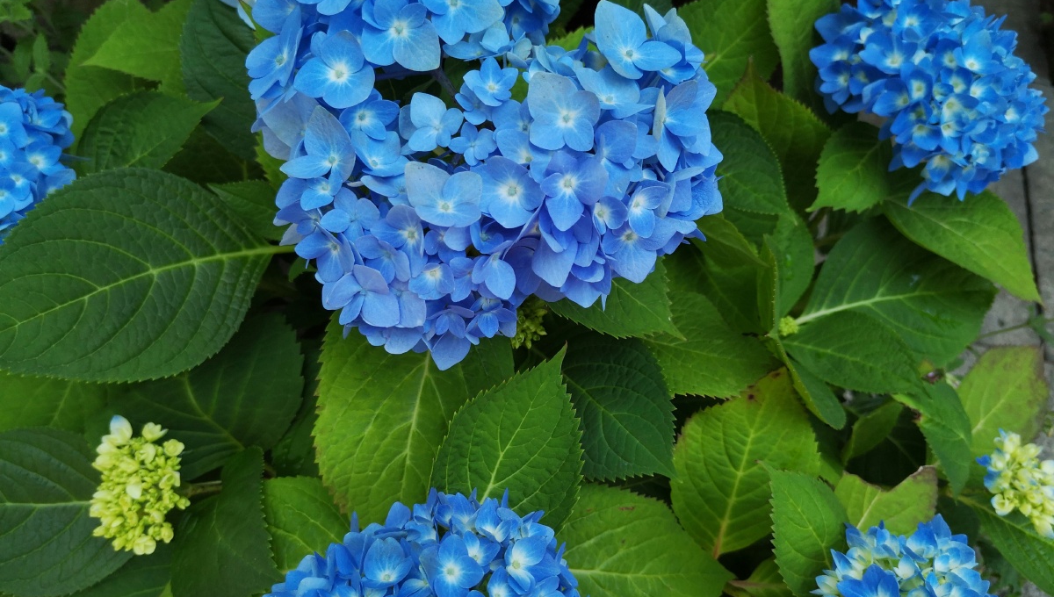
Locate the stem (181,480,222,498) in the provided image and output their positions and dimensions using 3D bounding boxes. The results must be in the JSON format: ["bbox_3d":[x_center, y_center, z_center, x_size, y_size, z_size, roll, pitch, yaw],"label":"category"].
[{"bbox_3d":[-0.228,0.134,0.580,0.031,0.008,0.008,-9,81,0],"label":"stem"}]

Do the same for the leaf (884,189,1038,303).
[{"bbox_3d":[0.328,-0.041,0.620,0.077,0.028,0.131,-33,62,-29],"label":"leaf"}]

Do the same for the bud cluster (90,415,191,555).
[{"bbox_3d":[-0.202,0.097,0.430,0.048,0.045,0.068,-5,77,17],"label":"bud cluster"}]

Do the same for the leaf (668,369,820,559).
[{"bbox_3d":[0.155,0.117,0.580,0.102,0.028,0.145,22,69,12],"label":"leaf"}]

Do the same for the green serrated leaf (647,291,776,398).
[{"bbox_3d":[0.106,0.030,0.500,0.102,0.022,0.067,12,72,1],"label":"green serrated leaf"}]

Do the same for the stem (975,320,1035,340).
[{"bbox_3d":[0.500,0.033,0.860,0.065,0.004,0.004,-16,79,0],"label":"stem"}]

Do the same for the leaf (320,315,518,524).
[{"bbox_3d":[-0.073,0.081,0.530,0.128,0.030,0.159,7,79,8],"label":"leaf"}]

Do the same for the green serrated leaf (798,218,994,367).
[{"bbox_3d":[0.239,0.002,0.530,0.140,0.030,0.096,-8,74,-8],"label":"green serrated leaf"}]

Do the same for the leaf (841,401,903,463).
[{"bbox_3d":[0.237,0.091,0.560,0.064,0.020,0.030,-39,80,-16],"label":"leaf"}]

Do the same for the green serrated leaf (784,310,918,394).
[{"bbox_3d":[0.236,0.039,0.600,0.104,0.022,0.070,21,53,9],"label":"green serrated leaf"}]

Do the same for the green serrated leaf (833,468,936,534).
[{"bbox_3d":[0.253,0.145,0.580,0.077,0.020,0.067,38,68,10],"label":"green serrated leaf"}]

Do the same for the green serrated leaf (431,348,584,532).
[{"bbox_3d":[-0.004,0.079,0.455,0.075,0.025,0.114,25,80,5],"label":"green serrated leaf"}]

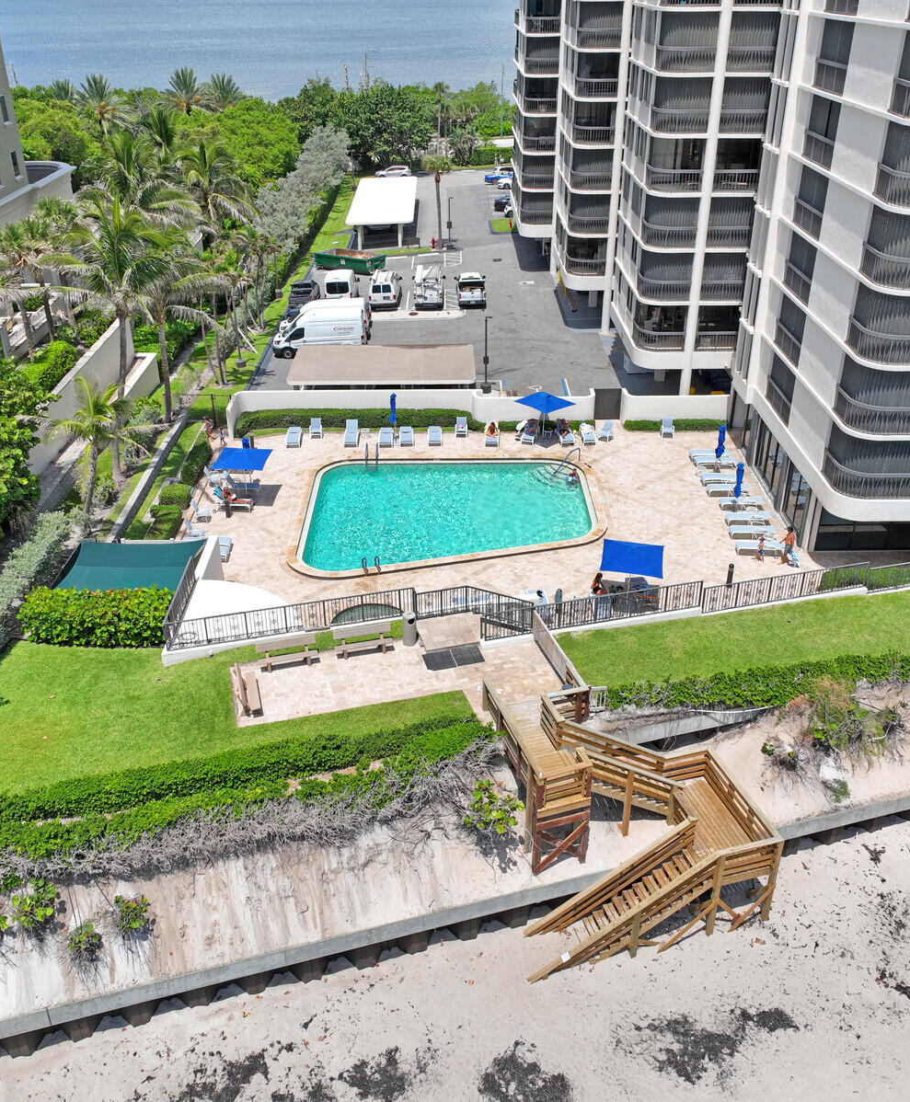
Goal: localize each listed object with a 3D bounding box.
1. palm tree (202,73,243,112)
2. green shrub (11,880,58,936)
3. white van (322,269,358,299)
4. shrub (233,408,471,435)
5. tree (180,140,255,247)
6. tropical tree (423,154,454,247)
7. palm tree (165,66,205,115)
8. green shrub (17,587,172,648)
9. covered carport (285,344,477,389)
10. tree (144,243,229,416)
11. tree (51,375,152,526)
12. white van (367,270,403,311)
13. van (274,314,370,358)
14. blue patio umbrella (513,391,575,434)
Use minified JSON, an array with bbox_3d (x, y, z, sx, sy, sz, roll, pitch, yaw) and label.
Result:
[{"bbox_3d":[-29.338,-55.700,130.332,5.400,9.500,5.400,0,30,0],"label":"palm tree"},{"bbox_3d":[-11.766,9.953,28.499,1.330,1.182,1.231,-1,30,0],"label":"green shrub"},{"bbox_3d":[-8.322,-19.604,75.230,2.050,2.350,5.400,0,30,1],"label":"white van"},{"bbox_3d":[-5.214,-6.885,53.661,12.312,0.788,1.674,-1,30,0],"label":"shrub"},{"bbox_3d":[-17.582,-25.115,76.269,6.107,10.545,6.107,-1,30,0],"label":"tree"},{"bbox_3d":[-1.345,-29.998,87.626,2.561,7.792,2.561,-1,30,0],"label":"tropical tree"},{"bbox_3d":[-33.507,-54.555,127.483,5.600,10.400,5.600,0,30,0],"label":"palm tree"},{"bbox_3d":[-13.205,2.440,37.910,5.319,1.359,1.872,0,30,1],"label":"green shrub"},{"bbox_3d":[-4.014,-9.601,58.203,10.200,2.500,6.000,0,30,0],"label":"covered carport"},{"bbox_3d":[-14.921,-11.312,53.460,5.300,9.500,5.300,0,30,0],"label":"tree"},{"bbox_3d":[-14.897,-4.206,43.327,4.531,6.368,4.531,-1,30,0],"label":"tree"},{"bbox_3d":[-5.125,-19.502,75.676,2.050,2.200,5.450,0,30,0],"label":"white van"},{"bbox_3d":[-8.800,-14.128,65.872,5.900,2.720,2.100,0,30,0],"label":"van"},{"bbox_3d":[4.549,-6.894,51.893,2.147,2.462,2.147,26,39,37],"label":"blue patio umbrella"}]

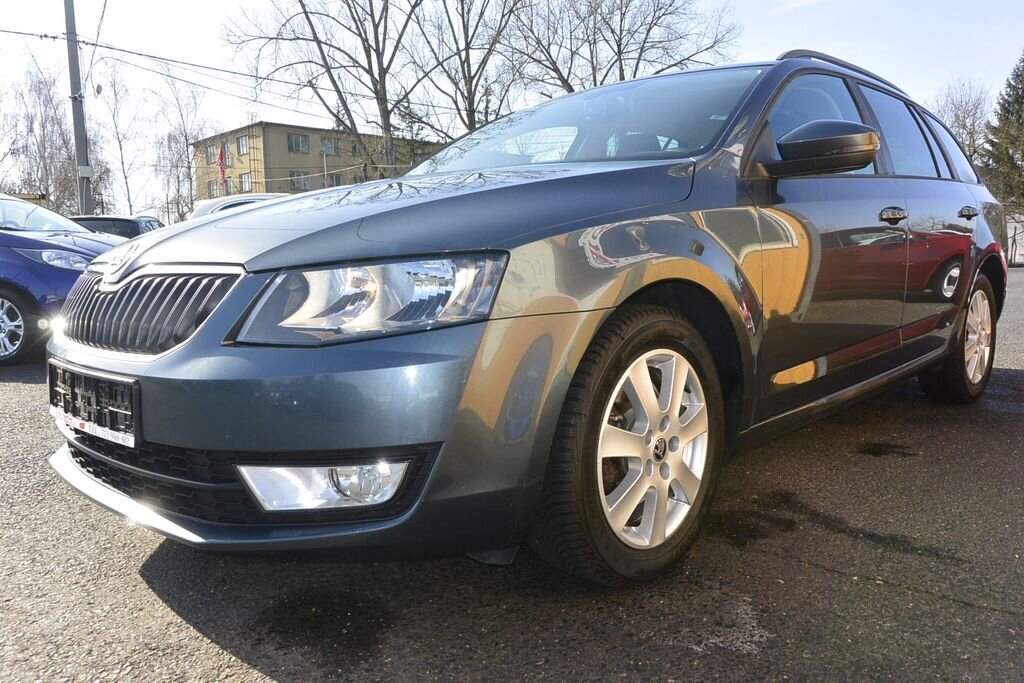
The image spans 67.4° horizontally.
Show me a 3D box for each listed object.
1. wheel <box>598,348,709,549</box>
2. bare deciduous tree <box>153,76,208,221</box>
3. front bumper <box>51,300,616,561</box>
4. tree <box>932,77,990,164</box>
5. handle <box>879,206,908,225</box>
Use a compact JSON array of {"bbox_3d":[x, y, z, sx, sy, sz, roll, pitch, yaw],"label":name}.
[{"bbox_3d":[0.265,0.231,1.745,0.170,0.440,0.440,5,9,43],"label":"wheel"},{"bbox_3d":[-20.452,-10.370,47.387,3.600,12.560,3.600,-4,7,-23],"label":"bare deciduous tree"},{"bbox_3d":[-0.670,0.138,1.905,1.800,0.480,0.700,5,9,44],"label":"front bumper"},{"bbox_3d":[23.147,-9.000,39.554,3.400,9.550,3.400,2,7,30],"label":"tree"},{"bbox_3d":[1.280,-0.423,2.583,0.055,0.060,0.220,5,9,44],"label":"handle"}]

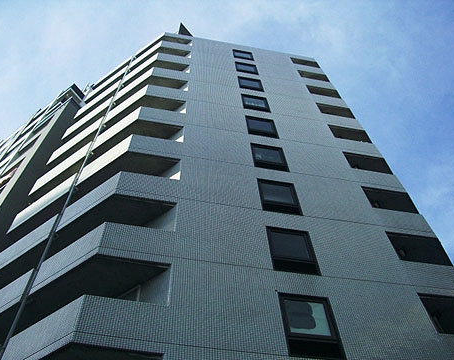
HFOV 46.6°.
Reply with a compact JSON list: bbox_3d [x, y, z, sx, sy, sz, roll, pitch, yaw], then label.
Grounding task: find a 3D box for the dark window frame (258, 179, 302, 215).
[{"bbox_3d":[1.589,0.580,16.223,1.207,1.928,0.150,9,-62,-7],"label":"dark window frame"}]

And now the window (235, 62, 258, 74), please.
[{"bbox_3d":[1.076,-5.921,28.328,1.207,1.928,0.150,9,-62,-7],"label":"window"}]

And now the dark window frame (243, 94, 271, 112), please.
[{"bbox_3d":[1.281,-3.321,23.486,1.207,1.928,0.150,9,-62,-7],"label":"dark window frame"}]

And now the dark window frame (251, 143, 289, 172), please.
[{"bbox_3d":[1.486,-0.720,18.644,1.207,1.928,0.150,9,-62,-7],"label":"dark window frame"}]

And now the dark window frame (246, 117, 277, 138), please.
[{"bbox_3d":[1.384,-2.020,21.065,1.207,1.928,0.150,9,-62,-7],"label":"dark window frame"}]

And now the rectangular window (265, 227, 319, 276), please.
[{"bbox_3d":[1.691,1.880,13.802,1.207,1.928,0.150,9,-62,-7],"label":"rectangular window"}]

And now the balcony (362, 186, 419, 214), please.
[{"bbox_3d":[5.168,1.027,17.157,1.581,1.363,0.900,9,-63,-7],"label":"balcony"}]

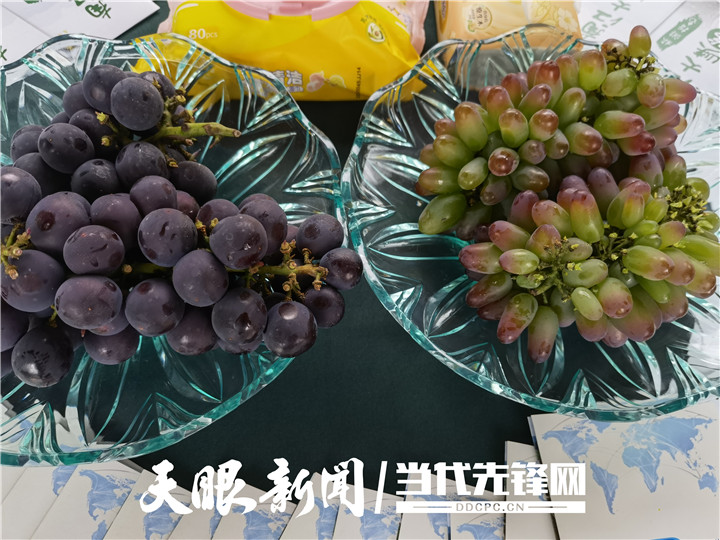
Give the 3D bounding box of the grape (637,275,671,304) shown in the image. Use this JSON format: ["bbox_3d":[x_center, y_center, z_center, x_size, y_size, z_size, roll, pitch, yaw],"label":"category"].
[{"bbox_3d":[0.163,0.009,0.313,0.013,0.013,0.025,-42,72,0],"label":"grape"}]

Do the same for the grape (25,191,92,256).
[{"bbox_3d":[-0.170,-0.027,0.317,0.034,0.032,0.032,9,65,0],"label":"grape"}]

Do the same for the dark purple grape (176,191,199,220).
[{"bbox_3d":[-0.097,-0.029,0.296,0.026,0.026,0.026,0,65,-4],"label":"dark purple grape"}]

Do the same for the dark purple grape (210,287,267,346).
[{"bbox_3d":[-0.062,0.024,0.287,0.028,0.029,0.028,1,63,-3],"label":"dark purple grape"}]

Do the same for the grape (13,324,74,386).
[{"bbox_3d":[-0.150,0.041,0.266,0.029,0.029,0.029,0,65,-4],"label":"grape"}]

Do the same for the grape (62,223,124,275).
[{"bbox_3d":[-0.134,-0.010,0.282,0.030,0.026,0.026,9,90,-15],"label":"grape"}]

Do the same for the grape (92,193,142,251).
[{"bbox_3d":[-0.144,-0.029,0.332,0.030,0.030,0.031,9,65,0],"label":"grape"}]

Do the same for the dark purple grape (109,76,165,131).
[{"bbox_3d":[-0.123,-0.092,0.311,0.028,0.029,0.028,1,63,-3],"label":"dark purple grape"}]

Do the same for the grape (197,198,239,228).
[{"bbox_3d":[-0.080,-0.028,0.315,0.025,0.025,0.025,1,63,-2],"label":"grape"}]

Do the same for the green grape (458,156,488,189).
[{"bbox_3d":[0.074,-0.063,0.367,0.016,0.016,0.029,42,49,0],"label":"green grape"}]

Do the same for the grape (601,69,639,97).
[{"bbox_3d":[0.155,-0.112,0.335,0.024,0.015,0.015,-30,90,5],"label":"grape"}]

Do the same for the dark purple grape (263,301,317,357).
[{"bbox_3d":[-0.036,0.030,0.291,0.027,0.028,0.027,0,65,-3],"label":"dark purple grape"}]

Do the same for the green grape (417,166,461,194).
[{"bbox_3d":[0.046,-0.052,0.328,0.027,0.015,0.015,-6,90,-15],"label":"green grape"}]

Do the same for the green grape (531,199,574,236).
[{"bbox_3d":[0.104,-0.028,0.304,0.026,0.015,0.015,31,90,-7],"label":"green grape"}]

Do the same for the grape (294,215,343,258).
[{"bbox_3d":[-0.022,-0.019,0.311,0.027,0.026,0.026,0,65,-3],"label":"grape"}]

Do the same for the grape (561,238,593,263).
[{"bbox_3d":[0.130,-0.012,0.337,0.021,0.014,0.014,3,90,17],"label":"grape"}]

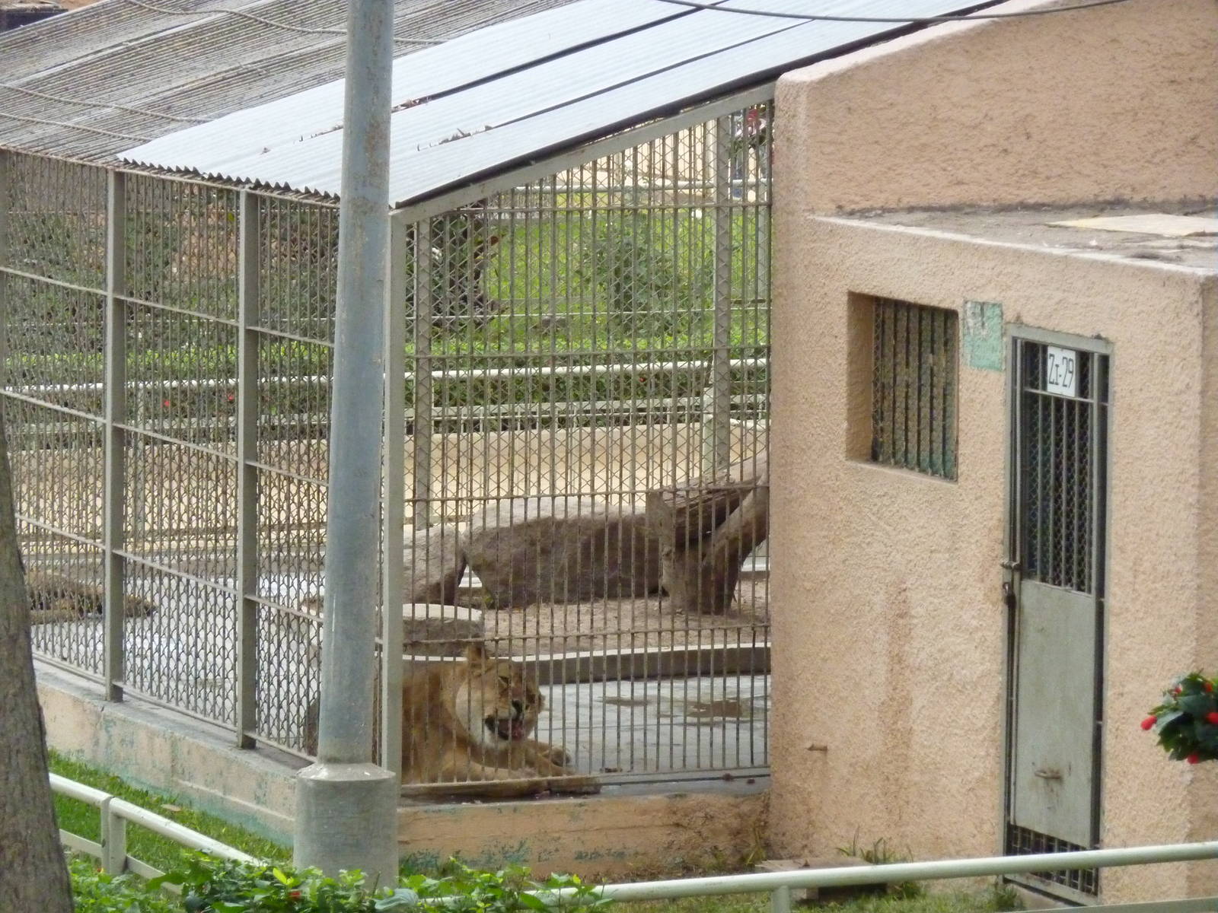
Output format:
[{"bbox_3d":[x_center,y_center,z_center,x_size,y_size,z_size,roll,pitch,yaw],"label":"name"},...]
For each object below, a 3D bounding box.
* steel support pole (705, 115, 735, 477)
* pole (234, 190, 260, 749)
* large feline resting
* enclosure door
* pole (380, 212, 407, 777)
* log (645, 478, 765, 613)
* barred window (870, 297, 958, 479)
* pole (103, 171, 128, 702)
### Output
[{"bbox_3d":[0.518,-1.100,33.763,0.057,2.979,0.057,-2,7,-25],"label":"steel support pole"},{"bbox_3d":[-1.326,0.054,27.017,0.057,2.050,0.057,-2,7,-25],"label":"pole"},{"bbox_3d":[-0.571,0.873,26.503,1.161,0.505,0.525,4,7,31],"label":"large feline resting"},{"bbox_3d":[1.505,0.524,24.531,0.061,1.889,0.717,-2,7,-25],"label":"enclosure door"},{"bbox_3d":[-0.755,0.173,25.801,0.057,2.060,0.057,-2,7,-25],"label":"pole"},{"bbox_3d":[0.472,0.378,30.401,0.667,0.566,0.586,1,6,6],"label":"log"},{"bbox_3d":[1.073,-0.245,25.493,0.081,0.596,0.808,-2,7,-25],"label":"barred window"},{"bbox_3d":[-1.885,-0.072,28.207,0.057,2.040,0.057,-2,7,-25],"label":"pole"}]

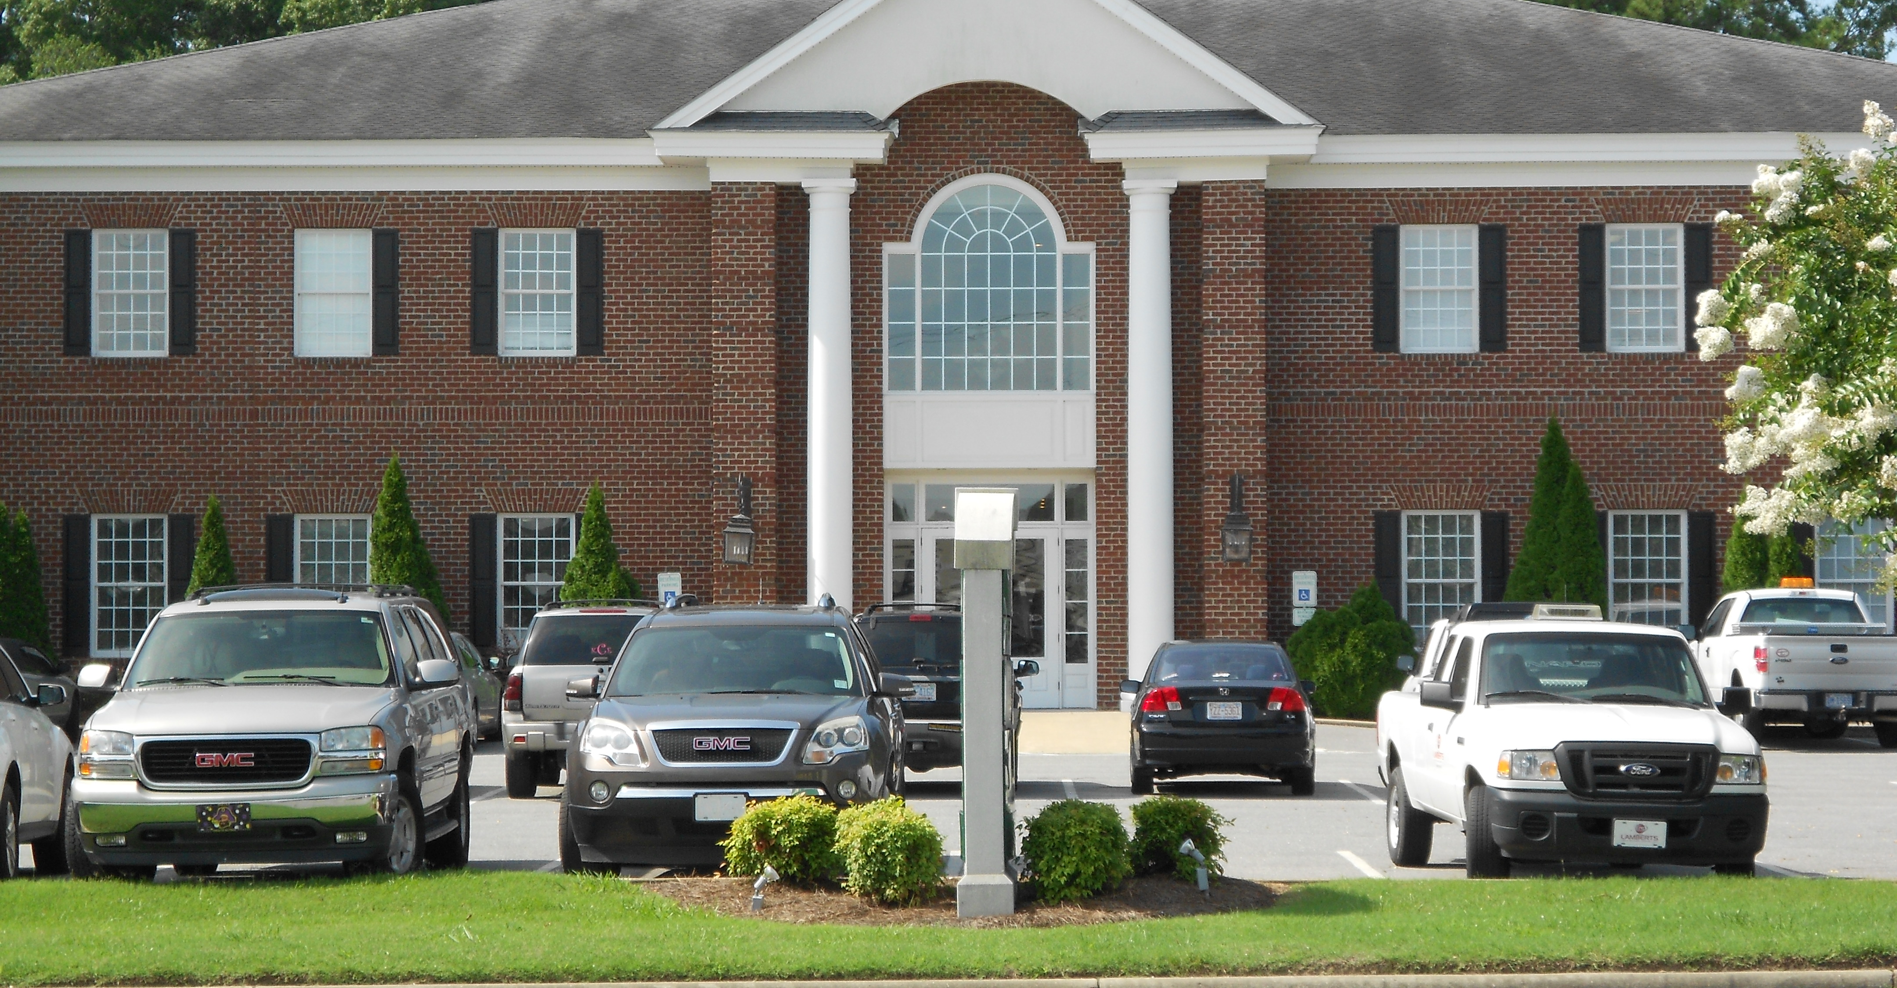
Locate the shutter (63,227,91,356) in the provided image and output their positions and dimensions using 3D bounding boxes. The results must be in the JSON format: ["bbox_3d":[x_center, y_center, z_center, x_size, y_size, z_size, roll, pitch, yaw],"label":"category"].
[{"bbox_3d":[-11.533,-2.660,62.425,0.368,1.687,0.050,0,-2,1],"label":"shutter"}]

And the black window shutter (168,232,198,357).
[{"bbox_3d":[-10.132,-2.660,62.407,0.377,1.689,0.050,0,-2,1],"label":"black window shutter"}]

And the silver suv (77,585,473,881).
[{"bbox_3d":[-4.360,1.515,31.250,2.020,1.900,5.100,0,-2,0],"label":"silver suv"}]

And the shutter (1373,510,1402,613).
[{"bbox_3d":[5.839,1.157,62.604,0.378,1.880,0.050,0,-1,0],"label":"shutter"}]

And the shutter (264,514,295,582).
[{"bbox_3d":[-8.862,1.206,62.477,0.383,1.870,0.050,0,-2,2],"label":"shutter"}]

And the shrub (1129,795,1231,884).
[{"bbox_3d":[1.347,2.016,27.461,0.579,0.518,0.579,0,-1,0],"label":"shrub"}]

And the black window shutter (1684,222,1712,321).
[{"bbox_3d":[9.894,-2.718,62.154,0.374,1.701,0.050,0,-2,1],"label":"black window shutter"}]

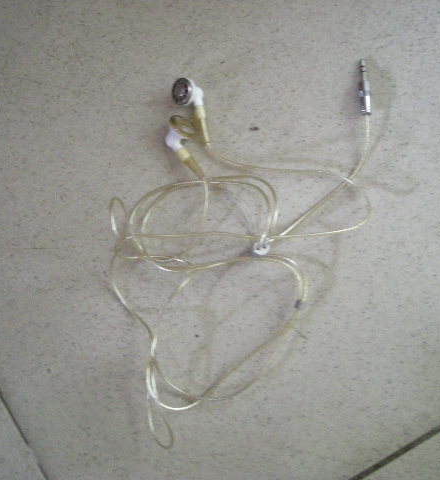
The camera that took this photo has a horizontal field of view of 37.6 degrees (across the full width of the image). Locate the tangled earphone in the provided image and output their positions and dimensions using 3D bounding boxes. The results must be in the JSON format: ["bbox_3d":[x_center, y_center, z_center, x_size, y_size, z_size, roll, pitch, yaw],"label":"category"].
[{"bbox_3d":[0.014,0.003,0.398,0.165,0.028,0.242,0,82,0],"label":"tangled earphone"}]

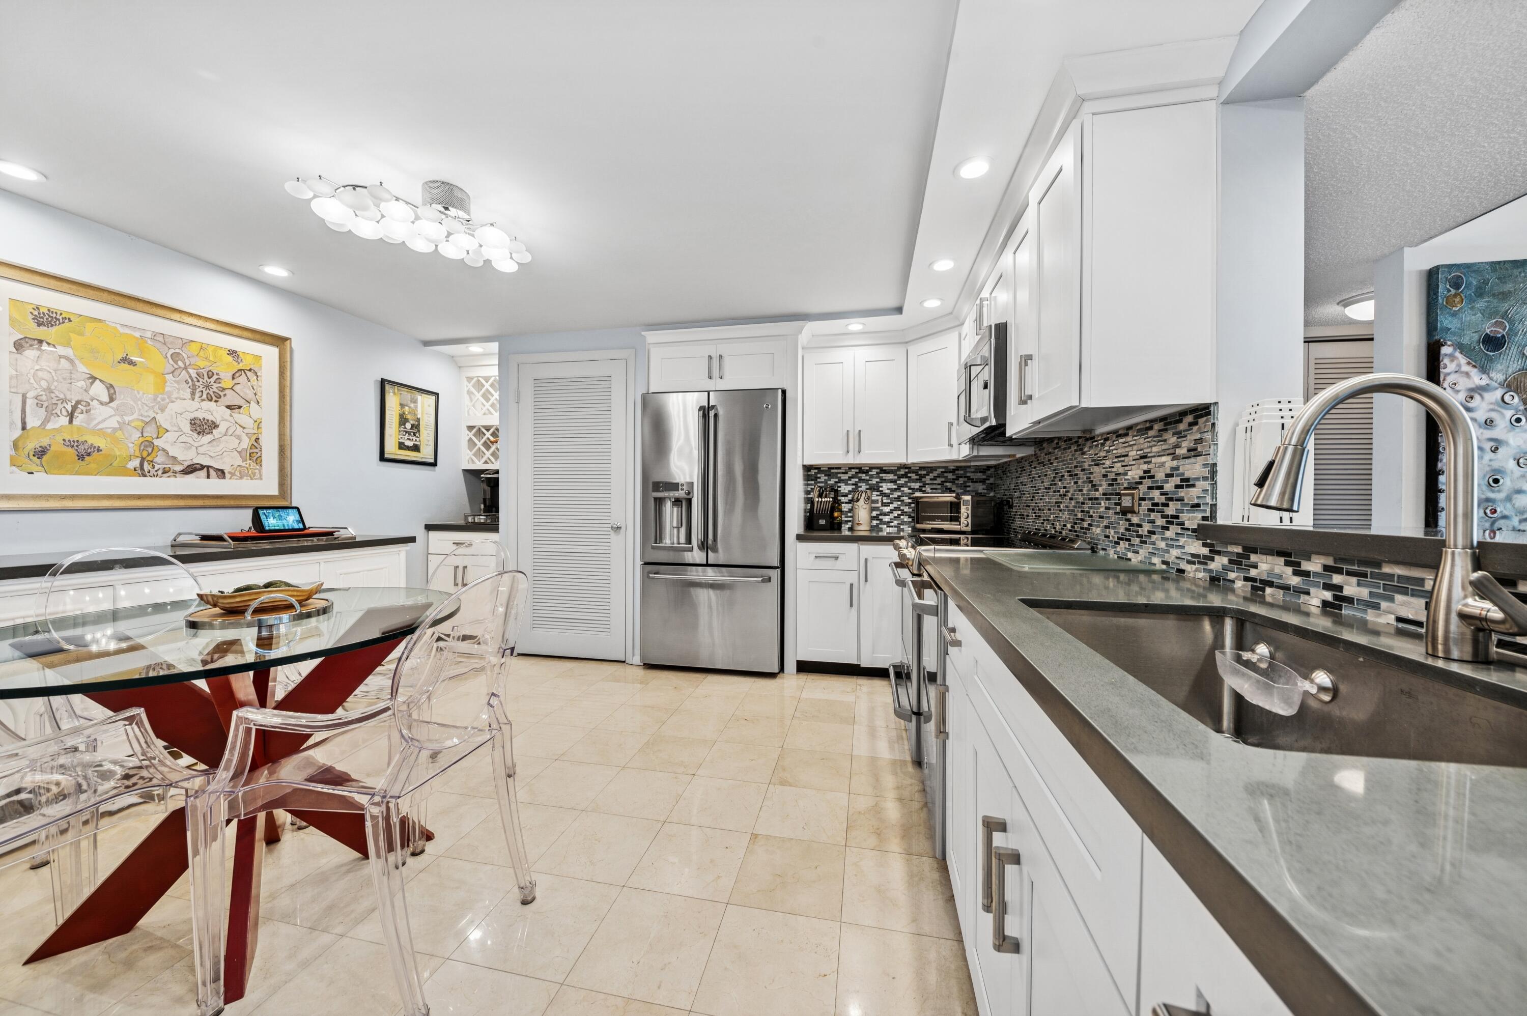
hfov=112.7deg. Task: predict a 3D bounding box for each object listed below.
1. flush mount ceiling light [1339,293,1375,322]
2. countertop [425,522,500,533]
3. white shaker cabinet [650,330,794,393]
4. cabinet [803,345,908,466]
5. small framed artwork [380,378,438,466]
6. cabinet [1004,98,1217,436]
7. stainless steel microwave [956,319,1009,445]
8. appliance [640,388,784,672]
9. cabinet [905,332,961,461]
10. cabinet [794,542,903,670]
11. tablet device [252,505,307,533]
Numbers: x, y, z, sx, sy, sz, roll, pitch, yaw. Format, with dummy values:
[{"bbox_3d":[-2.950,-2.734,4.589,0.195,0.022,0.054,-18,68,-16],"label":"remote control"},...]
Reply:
[{"bbox_3d":[3.849,-1.258,3.201,0.320,0.120,0.320,1,1,12],"label":"flush mount ceiling light"},{"bbox_3d":[-2.139,0.147,4.018,0.630,0.045,0.640,1,1,12],"label":"countertop"},{"bbox_3d":[-0.225,-0.919,3.538,0.960,0.360,0.600,0,1,12],"label":"white shaker cabinet"},{"bbox_3d":[0.630,-0.676,3.483,0.672,0.760,0.330,0,1,12],"label":"cabinet"},{"bbox_3d":[-2.516,-0.589,3.633,0.030,0.557,0.460,0,1,12],"label":"small framed artwork"},{"bbox_3d":[1.045,-0.653,1.637,0.330,0.765,0.680,0,1,12],"label":"cabinet"},{"bbox_3d":[1.119,-0.519,2.277,0.395,0.410,0.760,1,1,12],"label":"stainless steel microwave"},{"bbox_3d":[-0.275,0.146,3.495,0.910,1.775,0.760,0,1,12],"label":"appliance"},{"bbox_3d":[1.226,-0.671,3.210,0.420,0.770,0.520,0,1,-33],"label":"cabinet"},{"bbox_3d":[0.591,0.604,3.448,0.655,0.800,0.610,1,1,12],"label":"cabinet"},{"bbox_3d":[-2.449,0.058,2.575,0.092,0.127,0.193,1,1,17],"label":"tablet device"}]

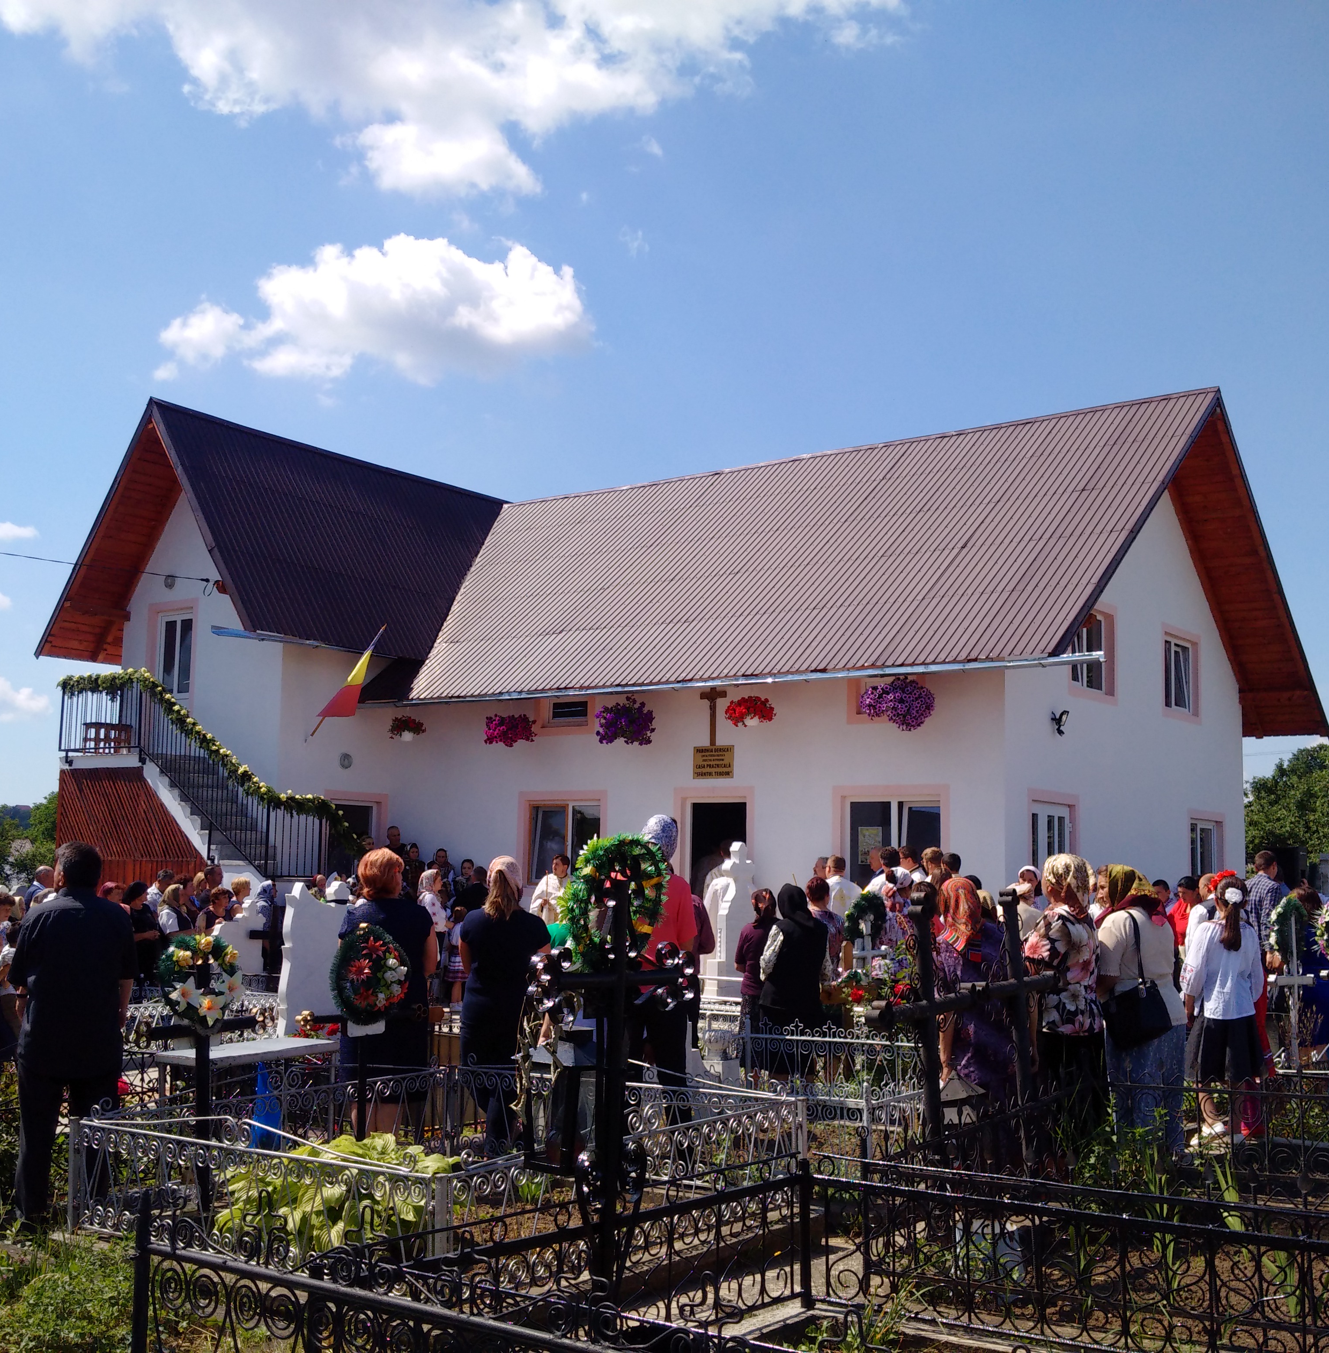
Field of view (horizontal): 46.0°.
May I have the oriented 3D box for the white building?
[{"bbox_3d":[0.415,0.529,22.522,14.402,7.762,12.148,-4,-9,37],"label":"white building"}]

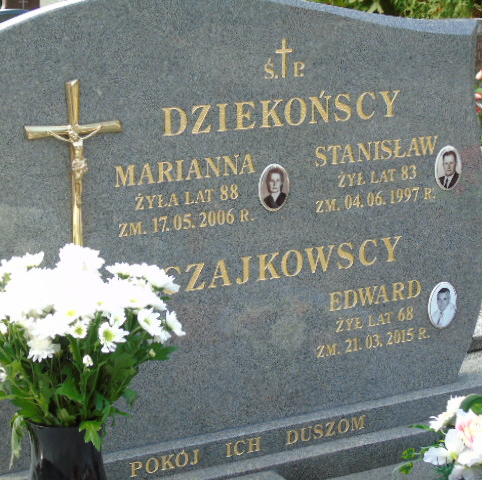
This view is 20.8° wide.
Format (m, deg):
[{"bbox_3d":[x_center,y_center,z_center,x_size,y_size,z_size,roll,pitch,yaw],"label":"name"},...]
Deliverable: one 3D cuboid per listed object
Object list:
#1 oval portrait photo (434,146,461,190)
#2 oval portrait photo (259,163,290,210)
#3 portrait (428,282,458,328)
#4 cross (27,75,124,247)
[{"bbox_3d":[0.488,-0.168,3.073,0.075,0.105,0.010,-7,15,-27],"label":"oval portrait photo"},{"bbox_3d":[0.075,-0.113,2.858,0.075,0.104,0.010,-7,15,-27],"label":"oval portrait photo"},{"bbox_3d":[0.487,0.157,3.150,0.085,0.115,0.010,-7,15,-27],"label":"portrait"},{"bbox_3d":[-0.329,-0.112,2.621,0.201,0.410,0.036,-7,15,-27],"label":"cross"}]

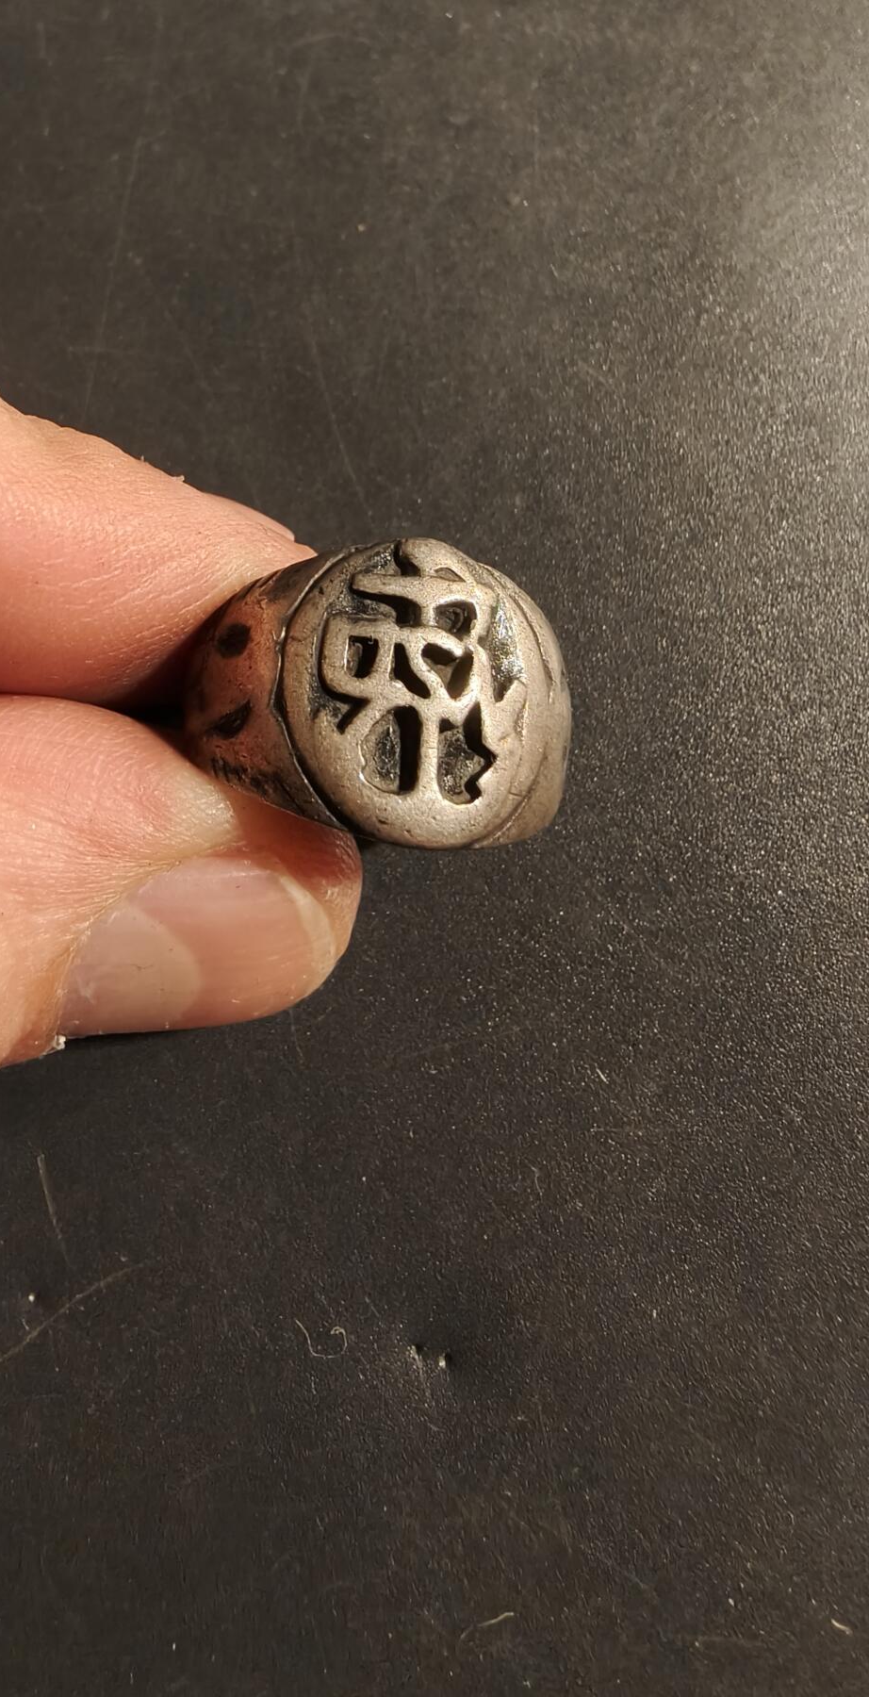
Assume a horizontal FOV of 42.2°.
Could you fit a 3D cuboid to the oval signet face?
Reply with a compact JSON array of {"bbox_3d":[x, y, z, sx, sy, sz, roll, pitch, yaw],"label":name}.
[{"bbox_3d":[-0.001,-0.009,0.064,0.016,0.003,0.017,1,94,-14],"label":"oval signet face"}]

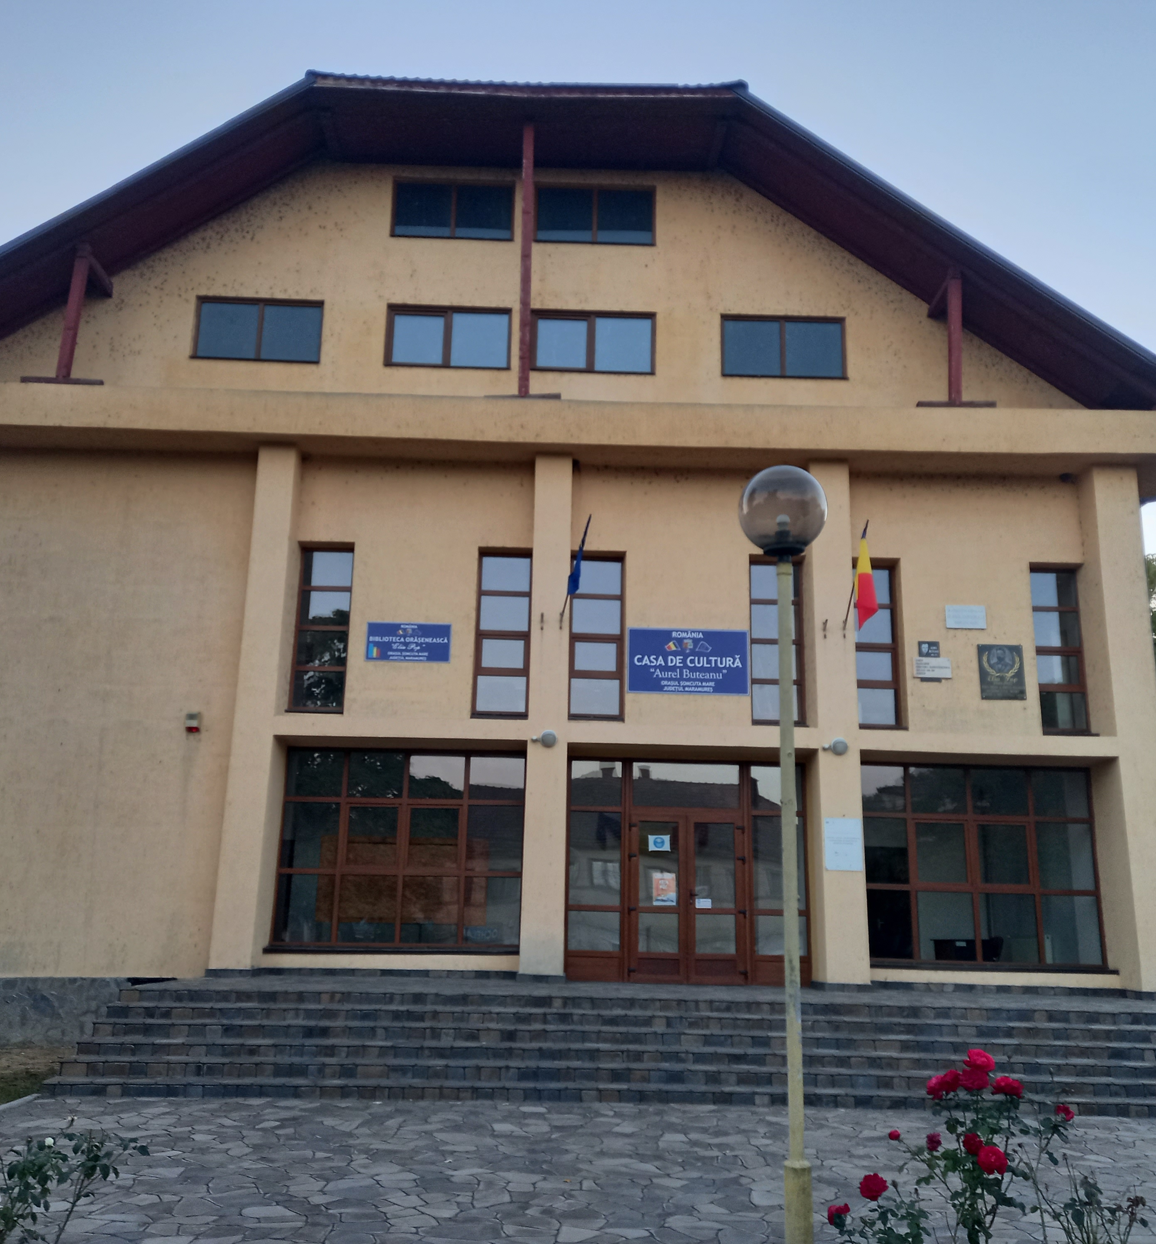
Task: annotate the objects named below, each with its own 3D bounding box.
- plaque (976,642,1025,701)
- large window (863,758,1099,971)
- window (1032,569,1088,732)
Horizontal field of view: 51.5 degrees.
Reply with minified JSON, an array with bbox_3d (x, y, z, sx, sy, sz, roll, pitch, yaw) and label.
[{"bbox_3d":[5.945,0.707,16.780,0.640,0.789,0.030,1,-14,-1],"label":"plaque"},{"bbox_3d":[5.355,3.291,16.296,3.385,2.700,0.140,1,-15,0],"label":"large window"},{"bbox_3d":[6.868,0.390,17.222,0.798,2.378,0.120,1,-14,-1],"label":"window"}]

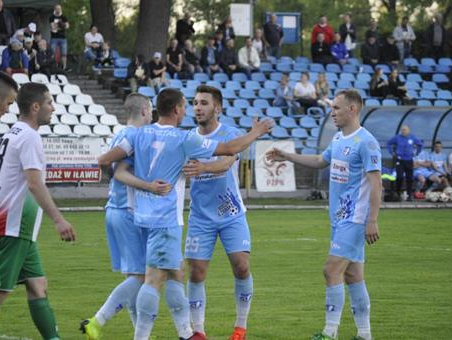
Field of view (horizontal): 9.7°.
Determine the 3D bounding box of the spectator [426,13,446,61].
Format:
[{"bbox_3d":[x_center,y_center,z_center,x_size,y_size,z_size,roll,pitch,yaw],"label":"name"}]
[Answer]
[{"bbox_3d":[5.774,-3.411,72.513,0.550,1.750,0.360,0,1,-12],"label":"spectator"}]

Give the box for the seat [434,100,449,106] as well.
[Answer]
[{"bbox_3d":[5.590,-1.662,68.740,0.430,0.310,0.410,0,1,-21],"label":"seat"}]

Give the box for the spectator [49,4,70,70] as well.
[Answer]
[{"bbox_3d":[-4.442,-3.524,70.652,0.530,1.740,0.360,0,1,-12],"label":"spectator"}]

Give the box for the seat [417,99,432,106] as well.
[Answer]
[{"bbox_3d":[5.184,-1.691,69.270,0.430,0.270,0.400,0,1,-20],"label":"seat"}]

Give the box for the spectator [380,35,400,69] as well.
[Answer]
[{"bbox_3d":[4.459,-3.030,72.000,0.540,1.250,0.750,0,1,-20],"label":"spectator"}]

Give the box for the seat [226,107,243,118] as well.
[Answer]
[{"bbox_3d":[0.227,-1.447,66.955,0.420,0.290,0.400,0,1,-18],"label":"seat"}]

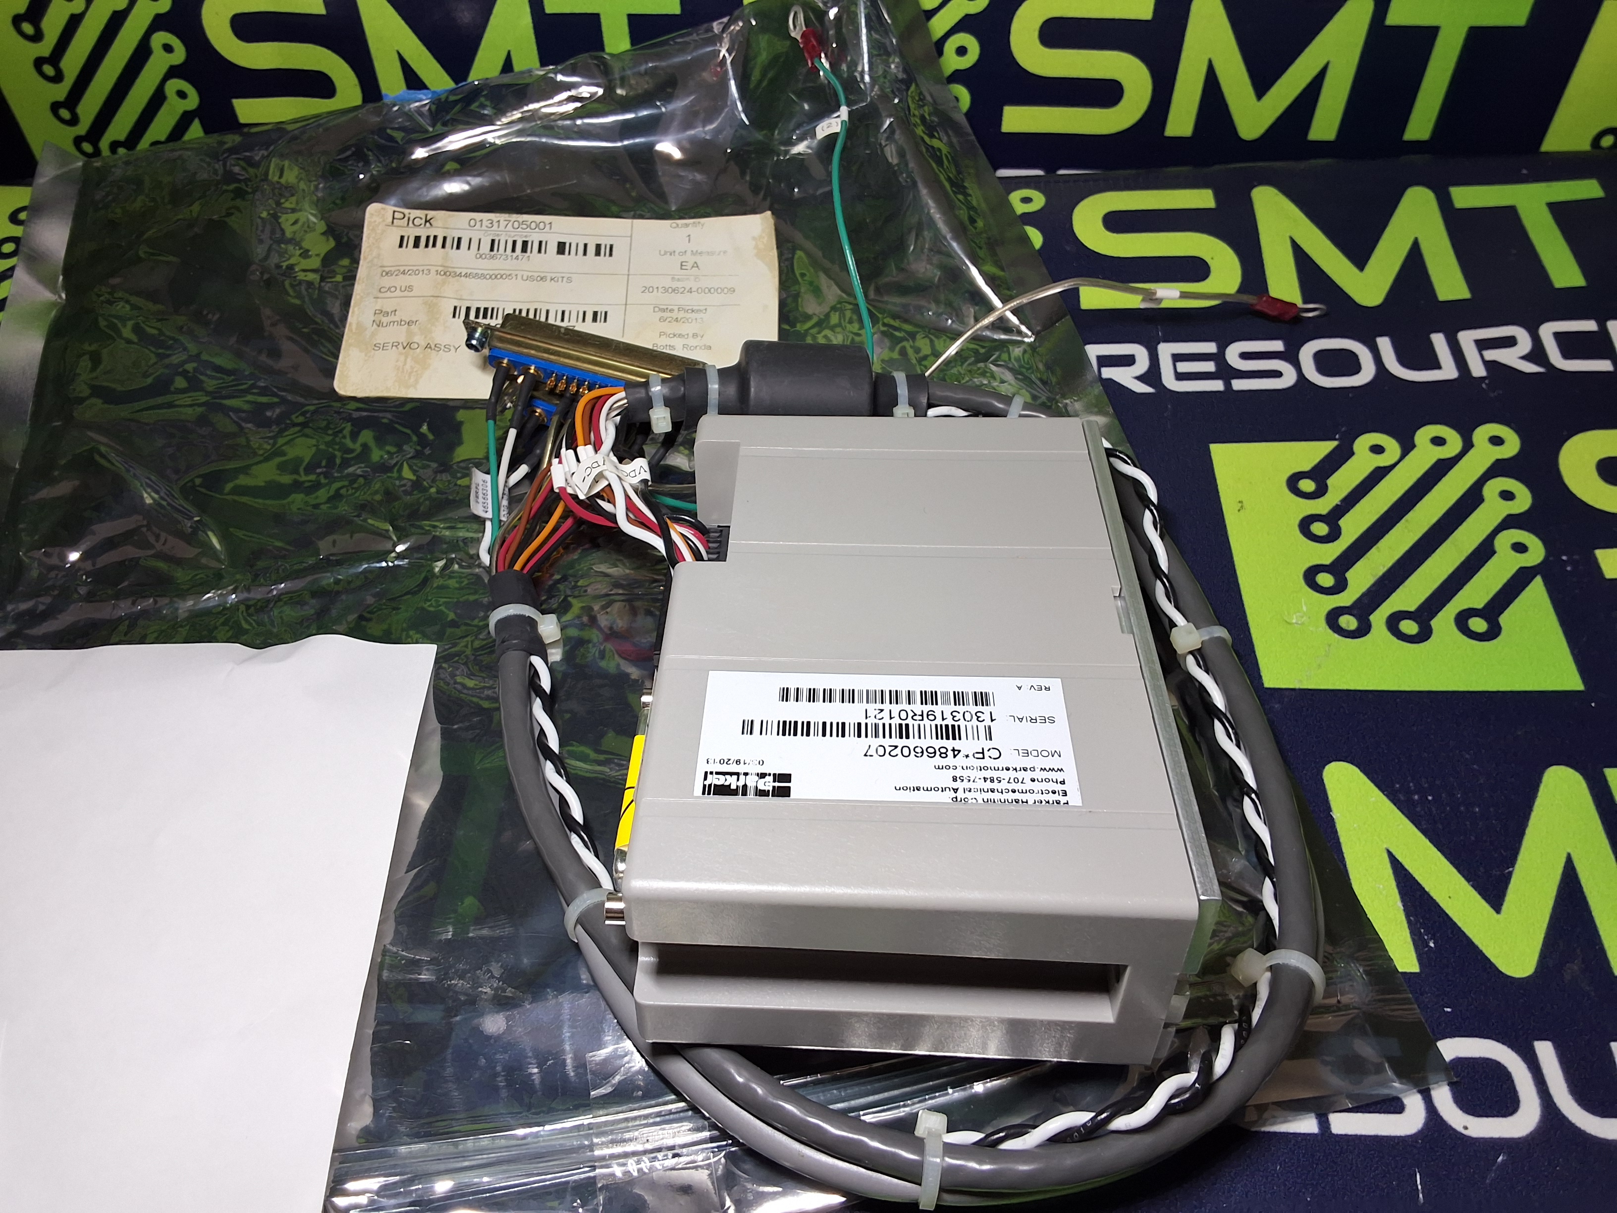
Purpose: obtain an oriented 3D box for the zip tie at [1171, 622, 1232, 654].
[{"bbox_3d":[0.086,0.008,0.287,0.013,0.010,0.005,-4,43,-3],"label":"zip tie"}]

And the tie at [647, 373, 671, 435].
[{"bbox_3d":[-0.037,-0.050,0.322,0.005,0.013,0.013,-1,43,0],"label":"tie"}]

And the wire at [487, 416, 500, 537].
[{"bbox_3d":[-0.073,-0.030,0.301,0.003,0.004,0.037,-7,58,-7],"label":"wire"}]

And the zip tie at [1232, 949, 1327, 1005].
[{"bbox_3d":[0.081,0.065,0.225,0.015,0.011,0.005,17,45,19],"label":"zip tie"}]

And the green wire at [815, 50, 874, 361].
[{"bbox_3d":[0.012,-0.119,0.383,0.008,0.010,0.128,-5,59,-4],"label":"green wire"}]

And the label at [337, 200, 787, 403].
[{"bbox_3d":[-0.071,-0.090,0.388,0.124,0.003,0.073,0,61,-5],"label":"label"}]

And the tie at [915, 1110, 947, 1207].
[{"bbox_3d":[0.019,0.086,0.202,0.005,0.011,0.014,-1,43,0],"label":"tie"}]

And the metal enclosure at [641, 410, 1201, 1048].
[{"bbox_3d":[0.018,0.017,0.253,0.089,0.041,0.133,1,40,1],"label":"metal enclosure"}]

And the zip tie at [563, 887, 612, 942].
[{"bbox_3d":[-0.039,0.056,0.236,0.013,0.011,0.005,-20,46,-20],"label":"zip tie"}]

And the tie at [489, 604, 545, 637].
[{"bbox_3d":[-0.062,0.005,0.286,0.015,0.013,0.005,-11,44,-11],"label":"tie"}]

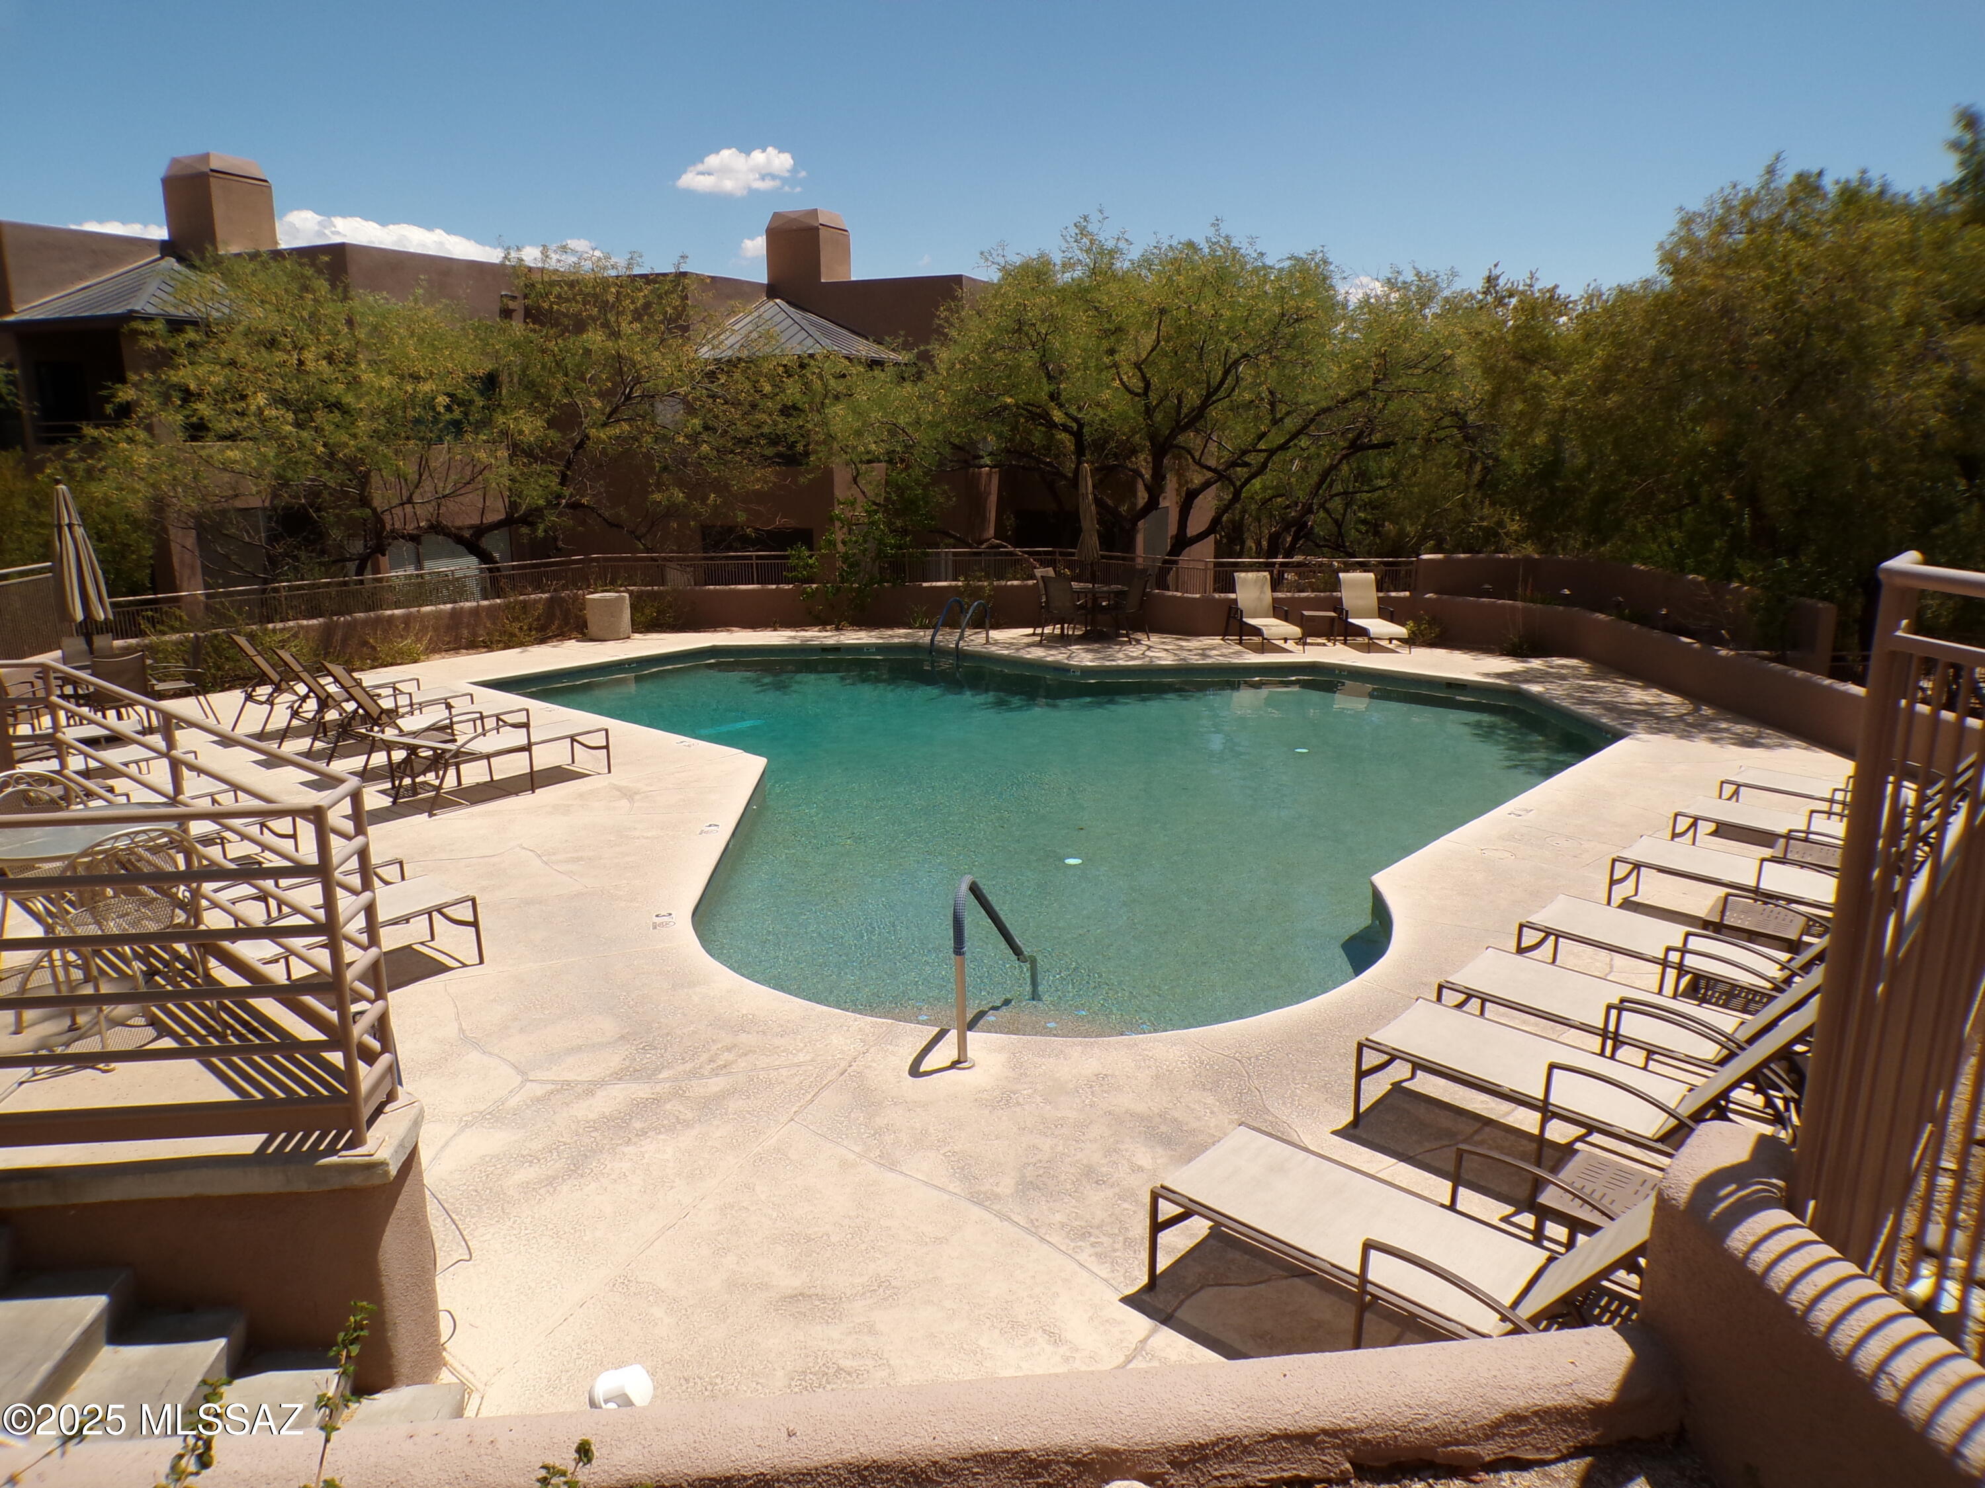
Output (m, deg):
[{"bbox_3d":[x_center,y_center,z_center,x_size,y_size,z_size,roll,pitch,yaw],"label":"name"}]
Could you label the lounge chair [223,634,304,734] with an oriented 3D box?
[{"bbox_3d":[-6.980,-0.720,14.423,0.692,1.025,1.701,11,18,41],"label":"lounge chair"}]

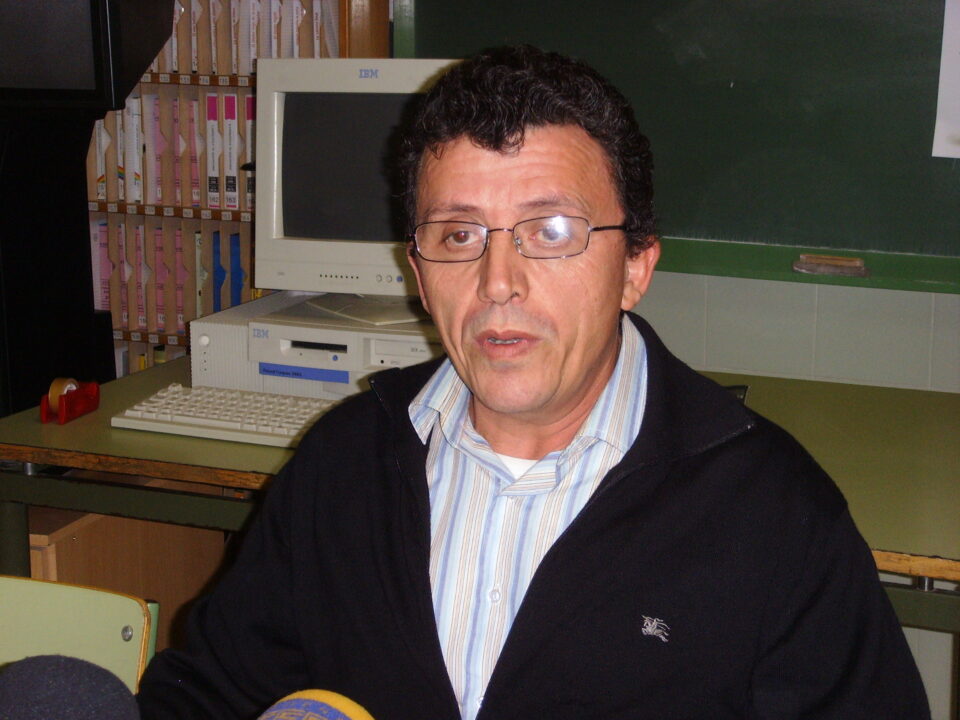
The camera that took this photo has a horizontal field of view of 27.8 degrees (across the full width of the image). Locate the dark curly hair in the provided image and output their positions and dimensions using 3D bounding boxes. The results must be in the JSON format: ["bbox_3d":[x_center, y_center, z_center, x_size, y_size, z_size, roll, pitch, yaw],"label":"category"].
[{"bbox_3d":[0.033,-0.140,1.446,0.190,0.185,0.215,2,7,11],"label":"dark curly hair"}]

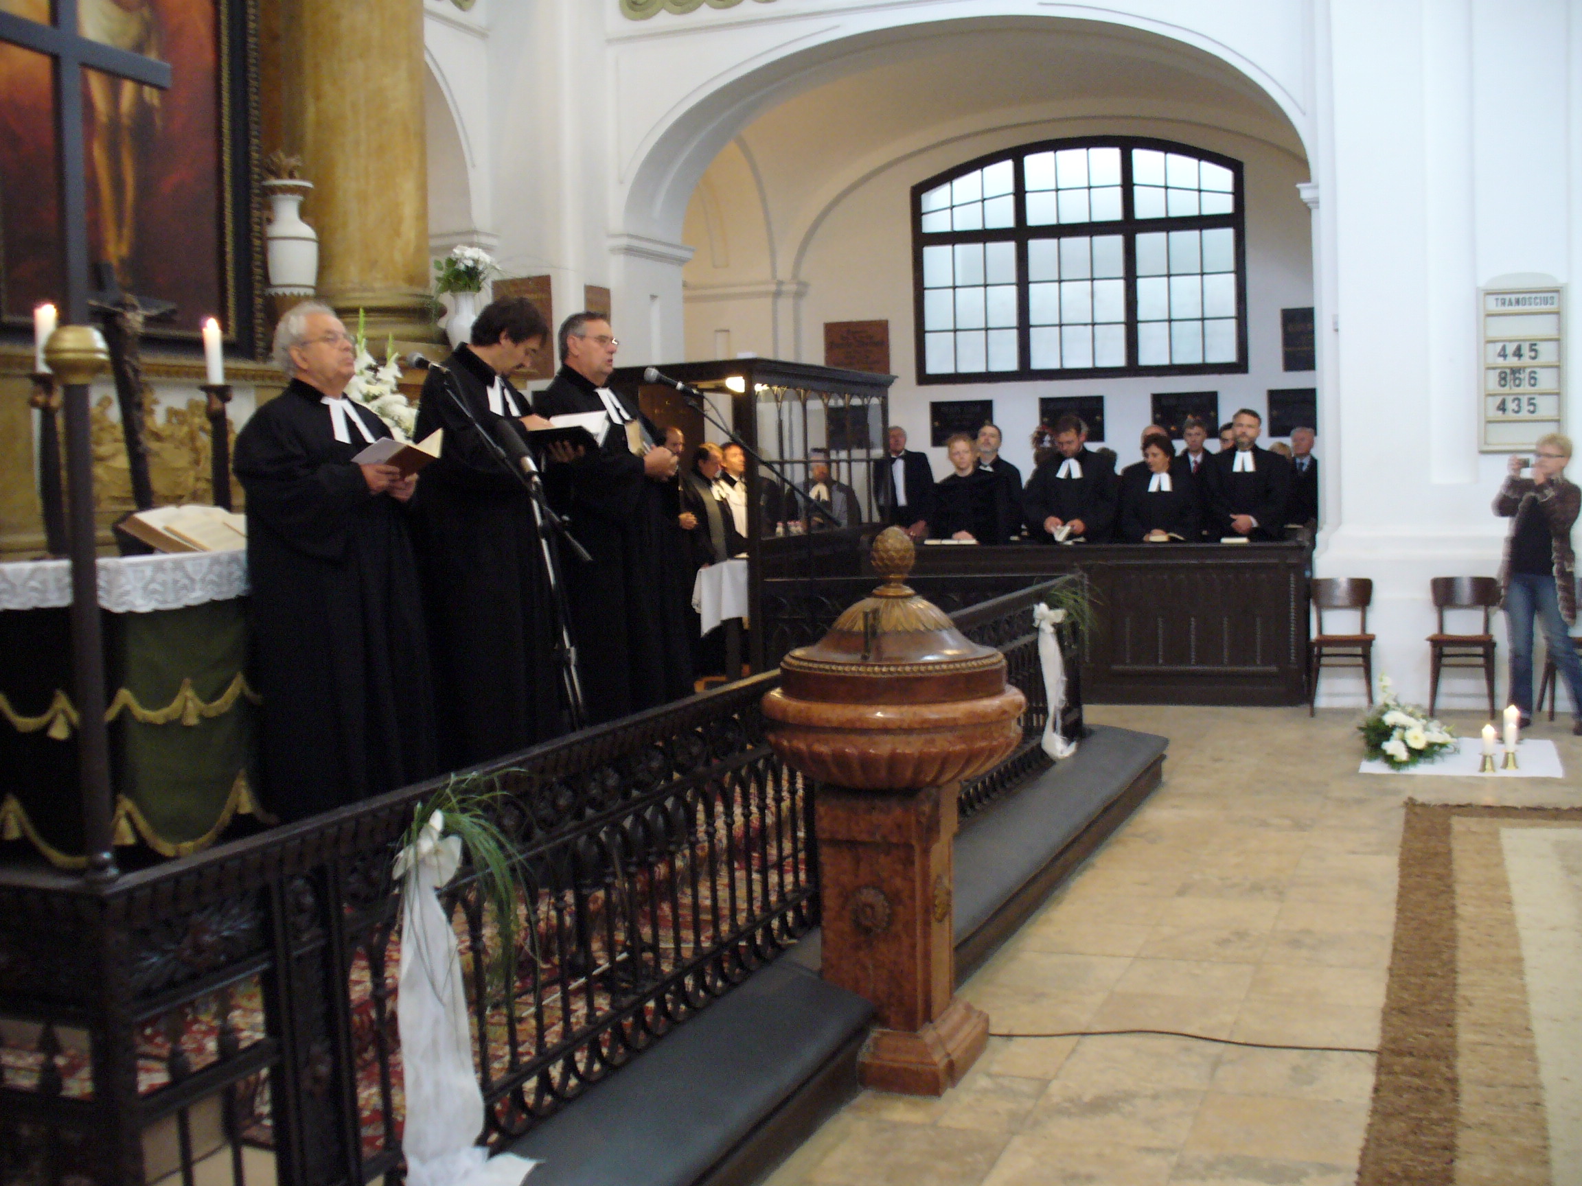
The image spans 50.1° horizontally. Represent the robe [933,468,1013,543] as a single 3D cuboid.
[{"bbox_3d":[1.273,-0.165,11.817,0.540,1.402,0.360,0,4,21],"label":"robe"}]

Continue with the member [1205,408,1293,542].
[{"bbox_3d":[3.050,-0.330,11.201,0.580,1.780,0.420,0,3,18],"label":"member"}]

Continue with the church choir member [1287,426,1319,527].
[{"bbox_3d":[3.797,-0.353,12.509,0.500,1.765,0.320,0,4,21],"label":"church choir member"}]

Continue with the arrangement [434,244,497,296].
[{"bbox_3d":[-1.480,-1.477,7.700,0.260,0.230,0.260,-1,3,0],"label":"arrangement"}]

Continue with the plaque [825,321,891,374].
[{"bbox_3d":[0.609,-2.279,15.695,0.620,0.500,0.040,0,5,22],"label":"plaque"}]

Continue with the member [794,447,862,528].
[{"bbox_3d":[0.283,-0.323,12.549,0.520,1.500,0.420,-1,4,14],"label":"member"}]

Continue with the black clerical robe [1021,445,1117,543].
[{"bbox_3d":[1.901,-0.283,11.491,0.640,1.420,0.450,0,3,18],"label":"black clerical robe"}]

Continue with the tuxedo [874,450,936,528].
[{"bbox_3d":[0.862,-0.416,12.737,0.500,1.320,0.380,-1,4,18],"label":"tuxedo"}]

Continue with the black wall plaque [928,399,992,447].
[{"bbox_3d":[1.476,-1.460,14.560,0.553,0.388,0.030,0,4,22],"label":"black wall plaque"}]

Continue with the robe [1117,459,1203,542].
[{"bbox_3d":[2.518,-0.223,11.529,0.570,1.360,0.420,0,4,19],"label":"robe"}]

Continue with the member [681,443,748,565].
[{"bbox_3d":[-0.494,-0.186,11.412,0.420,1.649,0.520,1,5,30],"label":"member"}]

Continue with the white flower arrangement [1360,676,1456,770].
[{"bbox_3d":[3.143,0.649,8.611,0.520,0.422,0.460,0,4,21],"label":"white flower arrangement"}]

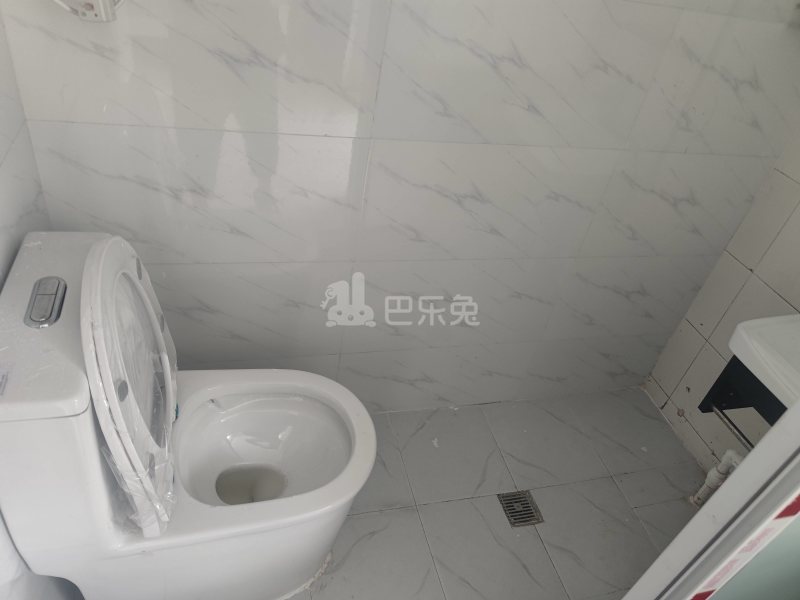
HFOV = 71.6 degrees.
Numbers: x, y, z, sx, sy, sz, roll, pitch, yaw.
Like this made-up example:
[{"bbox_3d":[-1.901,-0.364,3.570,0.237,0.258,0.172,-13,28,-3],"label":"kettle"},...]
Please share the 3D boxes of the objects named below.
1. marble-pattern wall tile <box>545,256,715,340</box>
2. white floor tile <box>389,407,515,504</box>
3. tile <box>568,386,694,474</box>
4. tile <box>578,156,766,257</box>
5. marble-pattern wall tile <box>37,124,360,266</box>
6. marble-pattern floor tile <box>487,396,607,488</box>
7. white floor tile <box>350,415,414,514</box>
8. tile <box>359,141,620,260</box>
[{"bbox_3d":[0.680,-0.006,1.642,0.497,0.301,0.010,-2,39,-17],"label":"marble-pattern wall tile"},{"bbox_3d":[0.148,0.442,1.620,0.301,0.010,0.300,-2,39,-17],"label":"white floor tile"},{"bbox_3d":[0.732,0.419,1.800,0.308,0.010,0.300,-2,39,-17],"label":"tile"},{"bbox_3d":[0.727,-0.243,1.462,0.497,0.301,0.010,-2,39,-17],"label":"tile"},{"bbox_3d":[-0.370,-0.199,1.120,0.600,0.301,0.010,-2,39,-17],"label":"marble-pattern wall tile"},{"bbox_3d":[0.436,0.431,1.708,0.301,0.010,0.300,-2,39,-17],"label":"marble-pattern floor tile"},{"bbox_3d":[-0.139,0.452,1.531,0.300,0.010,0.300,-2,39,-17],"label":"white floor tile"},{"bbox_3d":[0.203,-0.222,1.298,0.602,0.301,0.010,-2,39,-17],"label":"tile"}]

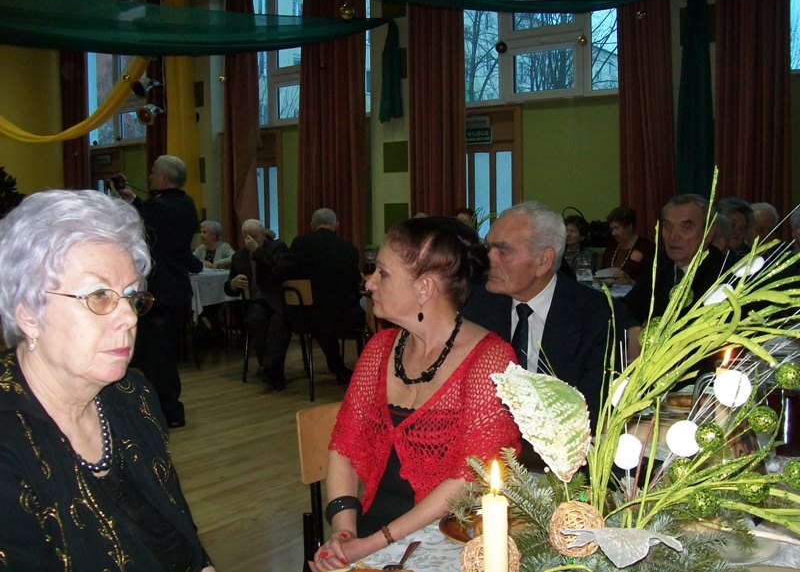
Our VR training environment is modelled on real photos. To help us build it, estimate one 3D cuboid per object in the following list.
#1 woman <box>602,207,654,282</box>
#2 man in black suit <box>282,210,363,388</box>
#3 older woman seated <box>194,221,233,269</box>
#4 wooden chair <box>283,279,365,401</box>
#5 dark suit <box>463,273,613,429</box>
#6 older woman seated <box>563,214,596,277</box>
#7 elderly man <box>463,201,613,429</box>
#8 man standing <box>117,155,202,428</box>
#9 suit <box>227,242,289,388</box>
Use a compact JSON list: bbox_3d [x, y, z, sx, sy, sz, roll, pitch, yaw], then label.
[{"bbox_3d":[1.477,0.172,5.450,0.500,1.290,0.700,2,5,30],"label":"woman"},{"bbox_3d":[-0.561,0.119,6.100,0.560,1.340,0.720,0,4,6],"label":"man in black suit"},{"bbox_3d":[-1.701,0.061,7.550,0.480,1.260,0.700,1,5,20],"label":"older woman seated"},{"bbox_3d":[-0.595,0.377,6.000,0.440,0.840,0.480,2,5,34],"label":"wooden chair"},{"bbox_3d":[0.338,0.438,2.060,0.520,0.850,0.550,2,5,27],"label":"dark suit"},{"bbox_3d":[1.258,0.148,6.000,0.480,1.260,0.680,2,5,30],"label":"older woman seated"},{"bbox_3d":[0.330,0.430,2.040,0.540,1.270,0.680,2,5,27],"label":"elderly man"},{"bbox_3d":[-1.491,0.027,5.180,0.500,1.680,0.540,1,5,25],"label":"man standing"},{"bbox_3d":[-1.063,0.203,6.250,0.560,1.080,0.720,0,4,9],"label":"suit"}]

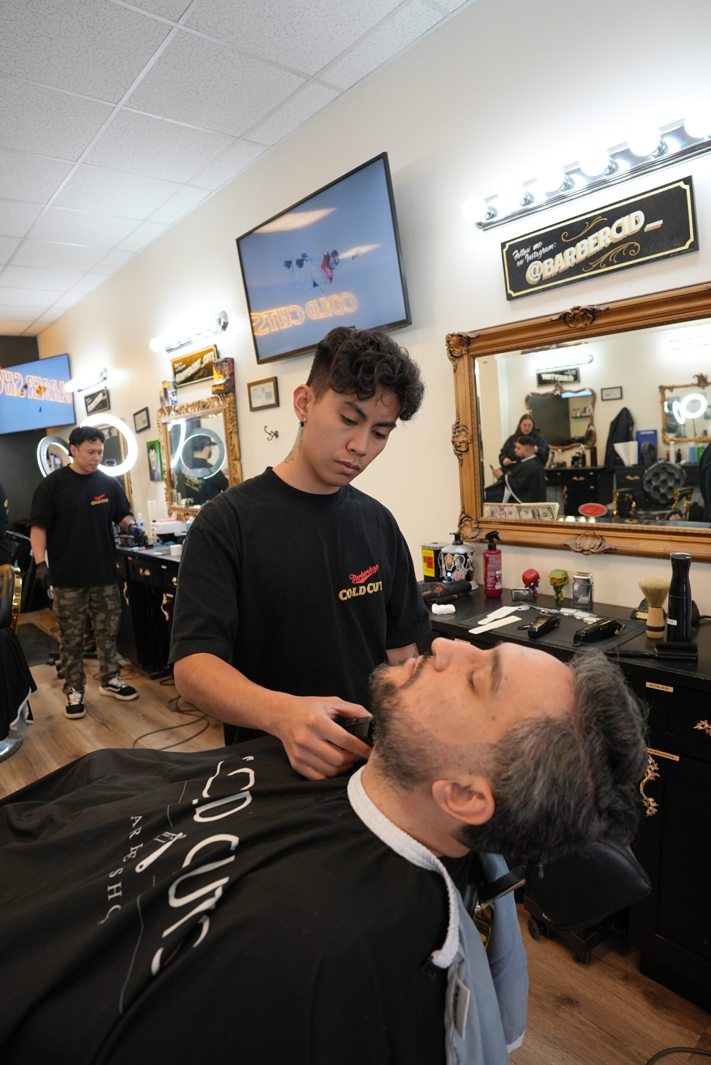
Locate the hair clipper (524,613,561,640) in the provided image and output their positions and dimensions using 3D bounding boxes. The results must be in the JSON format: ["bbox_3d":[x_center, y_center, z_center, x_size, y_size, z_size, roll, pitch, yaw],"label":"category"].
[{"bbox_3d":[0.580,0.289,1.807,0.145,0.042,0.042,-13,12,-41],"label":"hair clipper"}]

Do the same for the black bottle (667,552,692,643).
[{"bbox_3d":[0.932,0.181,1.698,0.071,0.255,0.071,-12,11,-40],"label":"black bottle"}]

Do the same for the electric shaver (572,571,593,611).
[{"bbox_3d":[0.792,0.206,2.059,0.062,0.125,0.036,3,12,42],"label":"electric shaver"}]

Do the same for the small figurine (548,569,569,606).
[{"bbox_3d":[0.725,0.187,2.117,0.072,0.110,0.065,3,13,42],"label":"small figurine"}]

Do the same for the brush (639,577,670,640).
[{"bbox_3d":[0.854,0.214,1.688,0.090,0.175,0.090,-13,12,-39],"label":"brush"}]

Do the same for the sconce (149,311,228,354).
[{"bbox_3d":[-1.117,-1.314,3.880,0.165,0.125,0.870,-12,11,-40],"label":"sconce"}]

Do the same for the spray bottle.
[{"bbox_3d":[0.513,0.116,2.231,0.070,0.250,0.063,-7,9,-11],"label":"spray bottle"}]

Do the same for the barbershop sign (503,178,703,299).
[{"bbox_3d":[0.730,-0.891,1.848,0.020,0.200,0.620,-13,12,-39],"label":"barbershop sign"}]

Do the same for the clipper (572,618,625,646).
[{"bbox_3d":[0.711,0.290,1.726,0.167,0.050,0.050,-8,9,-19],"label":"clipper"}]

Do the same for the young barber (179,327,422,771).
[{"bbox_3d":[-0.010,0.505,1.070,0.540,1.740,0.540,-9,10,-28],"label":"young barber"}]

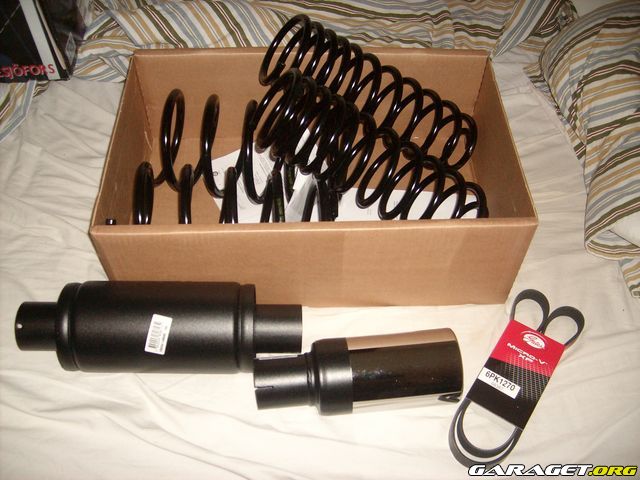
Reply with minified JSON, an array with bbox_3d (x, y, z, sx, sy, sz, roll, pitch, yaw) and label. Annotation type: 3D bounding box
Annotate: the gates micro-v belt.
[{"bbox_3d":[0.279,0.194,0.924,0.104,0.024,0.298,28,57,19],"label":"gates micro-v belt"}]

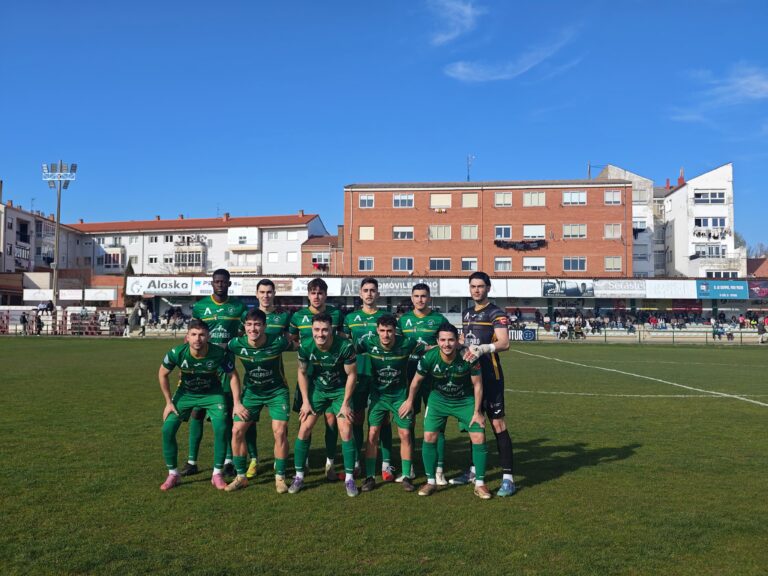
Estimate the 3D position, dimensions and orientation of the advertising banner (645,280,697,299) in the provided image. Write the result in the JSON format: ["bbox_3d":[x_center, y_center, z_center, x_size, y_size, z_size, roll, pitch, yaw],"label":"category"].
[{"bbox_3d":[22.980,0.144,62.000,3.900,1.460,0.100,0,-2,7],"label":"advertising banner"}]

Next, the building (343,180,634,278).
[{"bbox_3d":[9.985,-2.767,76.199,26.000,14.500,11.000,0,-2,9],"label":"building"}]

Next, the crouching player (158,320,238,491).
[{"bbox_3d":[-1.560,0.955,6.560,0.660,1.400,0.600,1,-2,-6],"label":"crouching player"}]

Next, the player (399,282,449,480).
[{"bbox_3d":[0.352,0.834,6.920,0.520,1.760,0.420,0,-3,9],"label":"player"}]

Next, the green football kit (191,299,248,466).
[{"bbox_3d":[-1.542,0.852,7.150,0.530,1.560,0.320,1,-2,-8],"label":"green football kit"}]

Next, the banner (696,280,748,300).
[{"bbox_3d":[26.893,0.182,61.600,3.950,1.460,0.100,0,-2,7],"label":"banner"}]

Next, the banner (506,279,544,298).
[{"bbox_3d":[11.227,0.020,61.829,2.762,1.473,0.100,0,-2,3],"label":"banner"}]

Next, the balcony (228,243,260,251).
[{"bbox_3d":[-18.504,-5.505,103.000,4.200,1.150,1.200,0,-3,14],"label":"balcony"}]

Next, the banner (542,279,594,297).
[{"bbox_3d":[14.642,0.032,61.622,4.076,1.444,0.100,0,-2,3],"label":"banner"}]

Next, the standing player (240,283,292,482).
[{"bbox_3d":[-1.052,0.783,6.989,0.560,1.790,0.360,1,-2,-3],"label":"standing player"}]

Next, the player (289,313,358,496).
[{"bbox_3d":[-0.497,0.918,6.412,0.570,1.480,0.550,1,-2,-1],"label":"player"}]

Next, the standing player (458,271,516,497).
[{"bbox_3d":[0.857,0.780,6.620,0.570,1.850,0.480,-1,-3,25],"label":"standing player"}]

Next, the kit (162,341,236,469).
[{"bbox_3d":[-1.605,1.020,6.720,0.600,1.100,0.520,1,-3,-8],"label":"kit"}]

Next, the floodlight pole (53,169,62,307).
[{"bbox_3d":[-26.910,-3.091,64.000,0.350,14.200,0.350,1,-3,-18],"label":"floodlight pole"}]

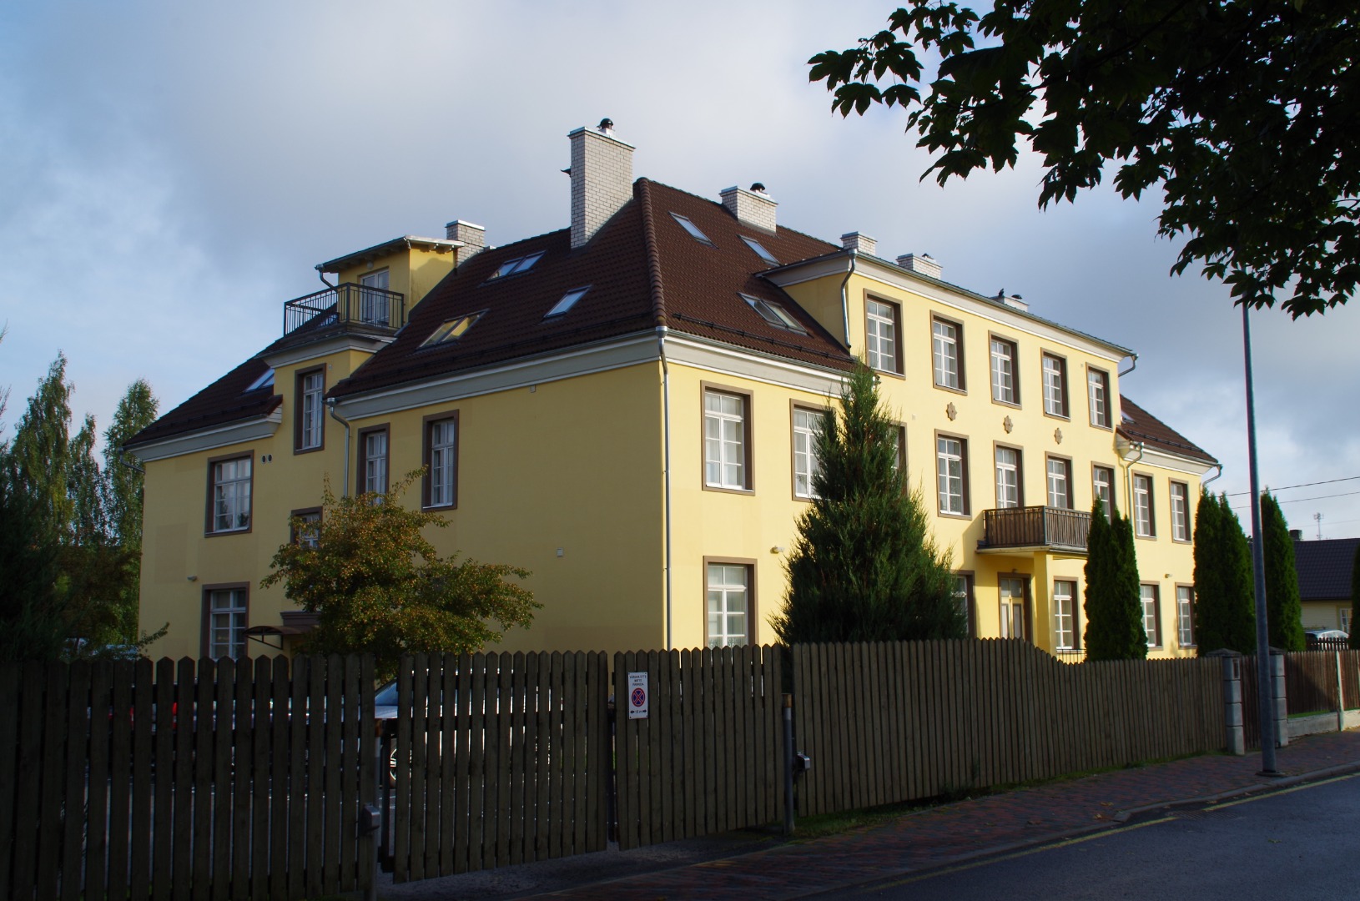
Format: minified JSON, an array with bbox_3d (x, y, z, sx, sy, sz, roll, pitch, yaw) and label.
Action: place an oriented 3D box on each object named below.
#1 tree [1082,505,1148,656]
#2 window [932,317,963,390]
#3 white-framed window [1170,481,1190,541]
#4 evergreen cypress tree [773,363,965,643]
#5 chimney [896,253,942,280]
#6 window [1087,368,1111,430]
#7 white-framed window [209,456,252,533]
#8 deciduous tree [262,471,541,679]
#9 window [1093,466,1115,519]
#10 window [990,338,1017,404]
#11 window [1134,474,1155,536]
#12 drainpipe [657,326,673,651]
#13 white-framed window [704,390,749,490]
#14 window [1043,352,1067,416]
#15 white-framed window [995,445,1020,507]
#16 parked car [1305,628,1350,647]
[{"bbox_3d":[7.668,2.927,24.055,1.100,4.090,1.120,-8,-11,41],"label":"tree"},{"bbox_3d":[7.347,-2.615,37.421,0.180,1.880,1.460,-8,-11,41],"label":"window"},{"bbox_3d":[17.381,2.120,47.338,0.220,1.980,1.520,-8,-11,41],"label":"white-framed window"},{"bbox_3d":[2.584,1.568,18.740,2.700,5.420,2.700,-1,-8,0],"label":"evergreen cypress tree"},{"bbox_3d":[8.236,-6.093,46.596,0.640,1.000,1.880,-8,-11,41],"label":"chimney"},{"bbox_3d":[13.325,-1.653,43.300,0.220,1.830,1.520,-8,-11,41],"label":"window"},{"bbox_3d":[-12.824,1.275,38.864,2.100,2.100,0.180,-8,-11,41],"label":"white-framed window"},{"bbox_3d":[-4.983,2.742,23.877,4.400,4.640,4.700,-8,-11,41],"label":"deciduous tree"},{"bbox_3d":[13.418,1.573,43.080,0.180,2.059,1.436,-8,-10,40],"label":"window"},{"bbox_3d":[9.179,-2.234,38.620,0.180,1.860,1.436,-8,-10,40],"label":"window"},{"bbox_3d":[15.339,1.824,45.058,0.220,1.980,1.520,-8,-11,41],"label":"window"},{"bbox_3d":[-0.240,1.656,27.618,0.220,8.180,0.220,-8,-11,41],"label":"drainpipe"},{"bbox_3d":[1.005,-0.210,29.718,0.180,2.100,1.460,-8,-11,41],"label":"white-framed window"},{"bbox_3d":[11.276,-1.950,41.012,0.220,1.830,1.520,-8,-11,41],"label":"window"},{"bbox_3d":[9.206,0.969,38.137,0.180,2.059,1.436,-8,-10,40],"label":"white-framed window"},{"bbox_3d":[21.165,6.696,44.900,1.780,1.470,4.300,0,-8,-10],"label":"parked car"}]

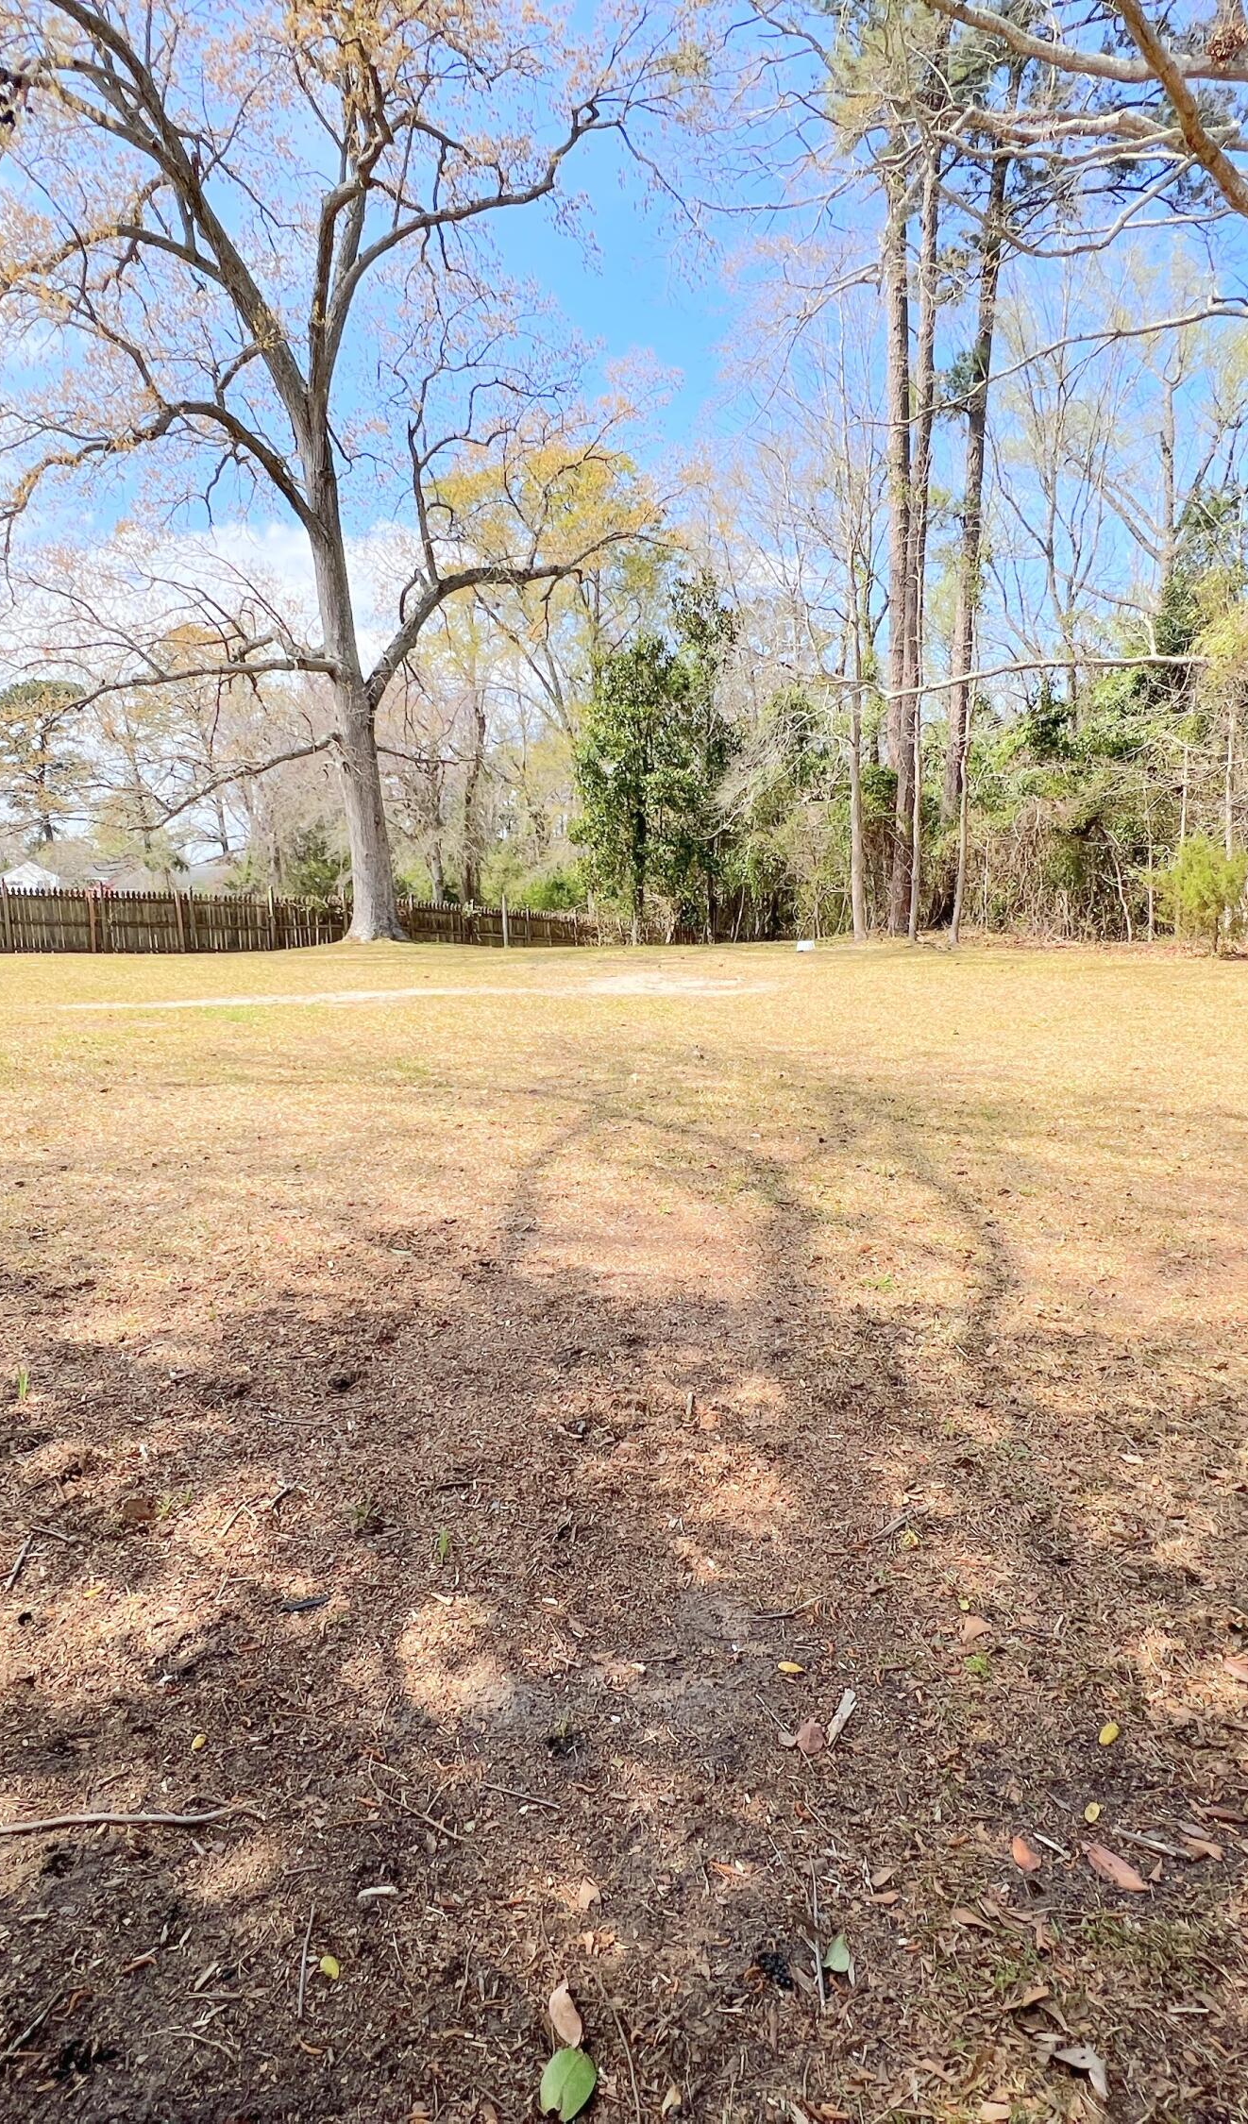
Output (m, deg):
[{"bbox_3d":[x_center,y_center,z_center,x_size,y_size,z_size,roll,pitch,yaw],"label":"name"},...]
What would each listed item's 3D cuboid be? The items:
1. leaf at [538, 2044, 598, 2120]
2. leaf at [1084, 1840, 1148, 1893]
[{"bbox_3d":[-0.054,0.989,1.029,0.047,0.015,0.061,1,8,15],"label":"leaf"},{"bbox_3d":[0.577,0.947,1.251,0.038,0.018,0.080,-7,10,-36],"label":"leaf"}]

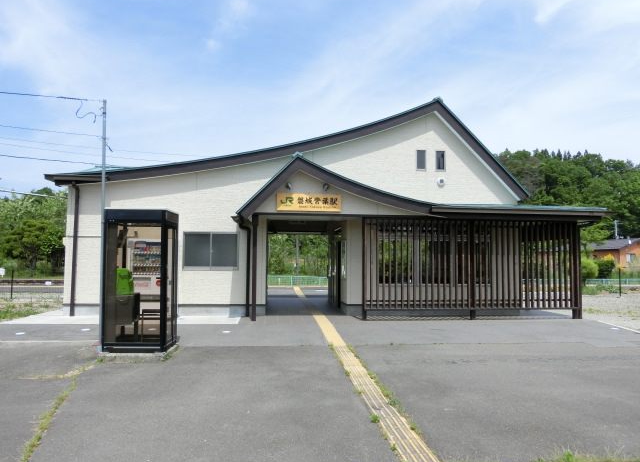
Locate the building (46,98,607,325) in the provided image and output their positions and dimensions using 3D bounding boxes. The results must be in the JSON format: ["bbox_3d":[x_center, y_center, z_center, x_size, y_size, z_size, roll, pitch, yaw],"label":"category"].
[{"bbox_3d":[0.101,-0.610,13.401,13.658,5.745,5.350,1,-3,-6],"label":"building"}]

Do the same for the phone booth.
[{"bbox_3d":[-2.858,0.780,7.470,0.907,2.155,0.891,0,-2,-5],"label":"phone booth"}]

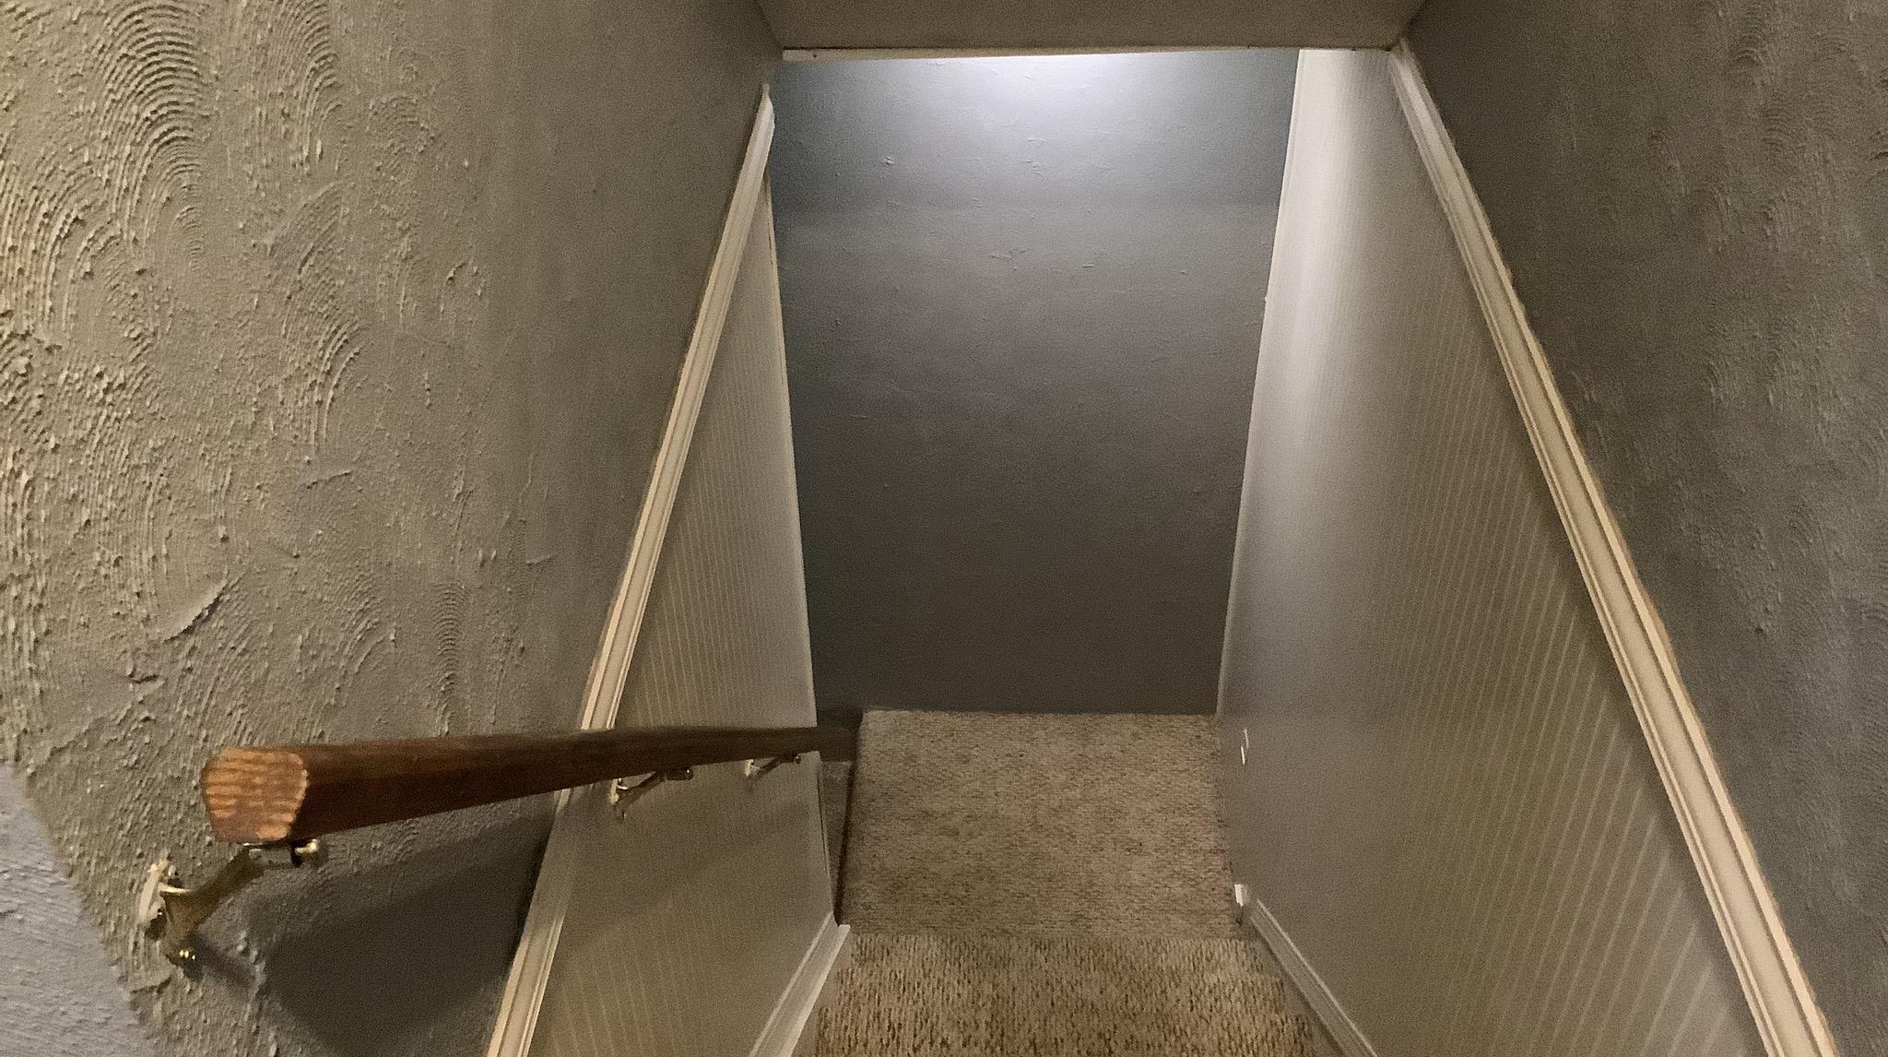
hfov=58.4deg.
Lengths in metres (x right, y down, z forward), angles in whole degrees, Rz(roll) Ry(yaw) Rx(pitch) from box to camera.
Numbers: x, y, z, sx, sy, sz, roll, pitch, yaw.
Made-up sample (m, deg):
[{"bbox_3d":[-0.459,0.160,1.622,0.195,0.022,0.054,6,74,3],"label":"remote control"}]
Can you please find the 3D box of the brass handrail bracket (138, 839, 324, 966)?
[{"bbox_3d":[-0.300,0.157,0.721,0.080,0.082,0.050,1,39,2],"label":"brass handrail bracket"}]

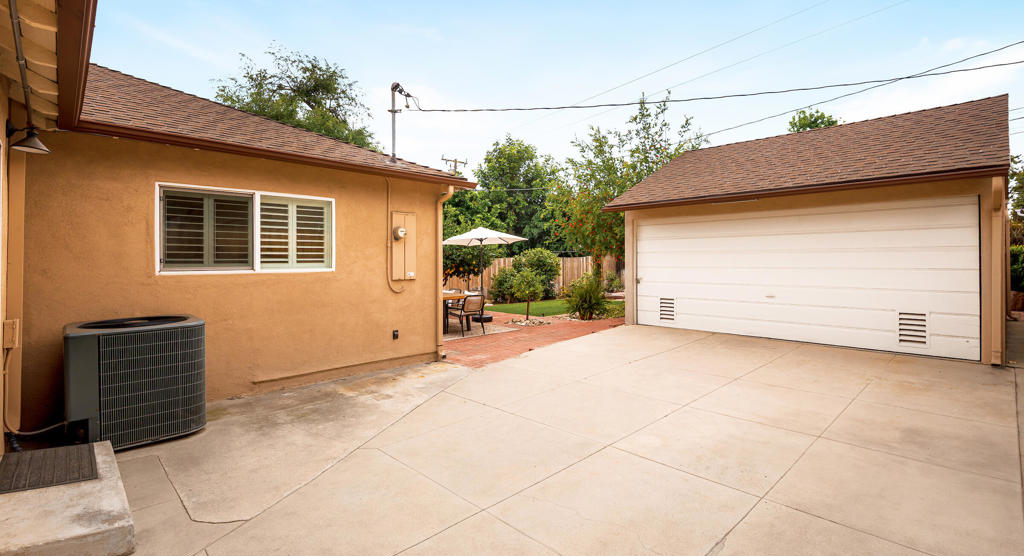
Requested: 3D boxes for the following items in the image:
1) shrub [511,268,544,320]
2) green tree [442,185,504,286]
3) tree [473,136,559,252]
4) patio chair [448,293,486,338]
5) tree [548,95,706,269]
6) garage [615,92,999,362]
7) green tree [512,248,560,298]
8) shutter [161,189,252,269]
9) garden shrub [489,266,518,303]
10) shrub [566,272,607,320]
[{"bbox_3d":[0.376,0.406,11.050,0.801,1.250,0.801,0,2,0],"label":"shrub"},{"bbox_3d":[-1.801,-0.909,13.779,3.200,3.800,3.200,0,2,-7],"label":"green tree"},{"bbox_3d":[0.152,-2.636,19.731,4.000,6.900,4.000,0,2,0],"label":"tree"},{"bbox_3d":[-0.926,0.723,9.067,0.570,0.780,0.600,-2,2,-45],"label":"patio chair"},{"bbox_3d":[3.957,-2.683,15.600,5.414,7.208,5.414,0,2,0],"label":"tree"},{"bbox_3d":[6.569,-1.157,10.051,7.467,4.217,5.723,-2,2,-45],"label":"garage"},{"bbox_3d":[0.931,-0.142,17.300,1.824,1.957,1.824,0,2,0],"label":"green tree"},{"bbox_3d":[-2.766,-0.429,4.169,0.700,0.700,0.050,-2,2,-45],"label":"shutter"},{"bbox_3d":[-0.259,0.274,15.715,1.200,1.320,1.200,0,2,-1],"label":"garden shrub"},{"bbox_3d":[1.844,0.431,11.118,1.000,1.140,1.000,0,2,9],"label":"shrub"}]

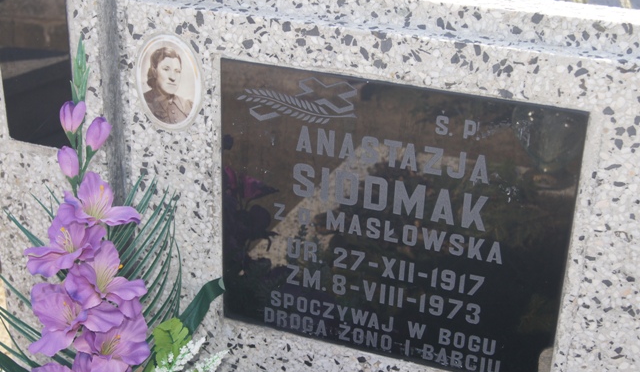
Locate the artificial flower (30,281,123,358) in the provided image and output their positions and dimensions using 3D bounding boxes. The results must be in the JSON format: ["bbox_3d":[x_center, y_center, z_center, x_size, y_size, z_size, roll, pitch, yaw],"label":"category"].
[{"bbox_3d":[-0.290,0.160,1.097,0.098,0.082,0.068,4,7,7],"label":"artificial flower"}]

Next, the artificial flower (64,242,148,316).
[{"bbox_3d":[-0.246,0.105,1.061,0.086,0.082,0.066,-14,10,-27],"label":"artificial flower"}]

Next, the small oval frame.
[{"bbox_3d":[-0.181,-0.125,1.111,0.090,0.120,0.012,10,25,18],"label":"small oval frame"}]

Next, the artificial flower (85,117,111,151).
[{"bbox_3d":[-0.254,-0.059,1.058,0.024,0.042,0.024,5,24,-18],"label":"artificial flower"}]

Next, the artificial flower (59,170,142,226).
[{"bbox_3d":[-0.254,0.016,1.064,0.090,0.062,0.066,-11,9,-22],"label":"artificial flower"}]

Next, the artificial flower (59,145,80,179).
[{"bbox_3d":[-0.293,-0.029,1.081,0.023,0.038,0.023,-18,30,-9],"label":"artificial flower"}]

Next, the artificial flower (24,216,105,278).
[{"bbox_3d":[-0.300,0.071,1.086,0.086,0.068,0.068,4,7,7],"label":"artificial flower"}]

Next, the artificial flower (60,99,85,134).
[{"bbox_3d":[-0.285,-0.080,1.068,0.028,0.040,0.026,-11,29,-12],"label":"artificial flower"}]

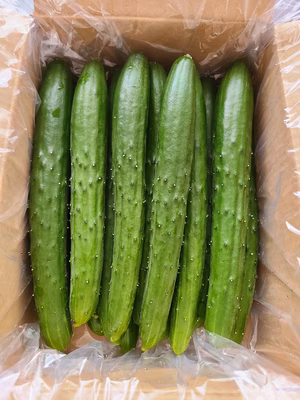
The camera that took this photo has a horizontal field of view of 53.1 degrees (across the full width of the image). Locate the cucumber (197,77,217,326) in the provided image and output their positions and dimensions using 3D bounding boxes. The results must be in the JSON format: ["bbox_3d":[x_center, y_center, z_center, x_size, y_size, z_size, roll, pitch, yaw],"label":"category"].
[{"bbox_3d":[0.067,-0.009,0.364,0.042,0.041,0.306,4,79,1],"label":"cucumber"}]

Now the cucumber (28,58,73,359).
[{"bbox_3d":[-0.088,-0.013,0.287,0.039,0.036,0.287,-4,75,-1],"label":"cucumber"}]

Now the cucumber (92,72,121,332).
[{"bbox_3d":[-0.042,-0.014,0.306,0.033,0.033,0.286,1,75,0],"label":"cucumber"}]

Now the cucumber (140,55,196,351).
[{"bbox_3d":[0.019,-0.016,0.280,0.036,0.036,0.288,8,75,2],"label":"cucumber"}]

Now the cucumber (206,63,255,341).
[{"bbox_3d":[0.091,-0.010,0.332,0.043,0.042,0.317,5,79,1],"label":"cucumber"}]

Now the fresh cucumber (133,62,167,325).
[{"bbox_3d":[0.000,-0.023,0.311,0.035,0.035,0.283,3,75,1],"label":"fresh cucumber"}]

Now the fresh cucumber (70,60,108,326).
[{"bbox_3d":[-0.070,-0.019,0.339,0.041,0.039,0.302,-1,79,0],"label":"fresh cucumber"}]

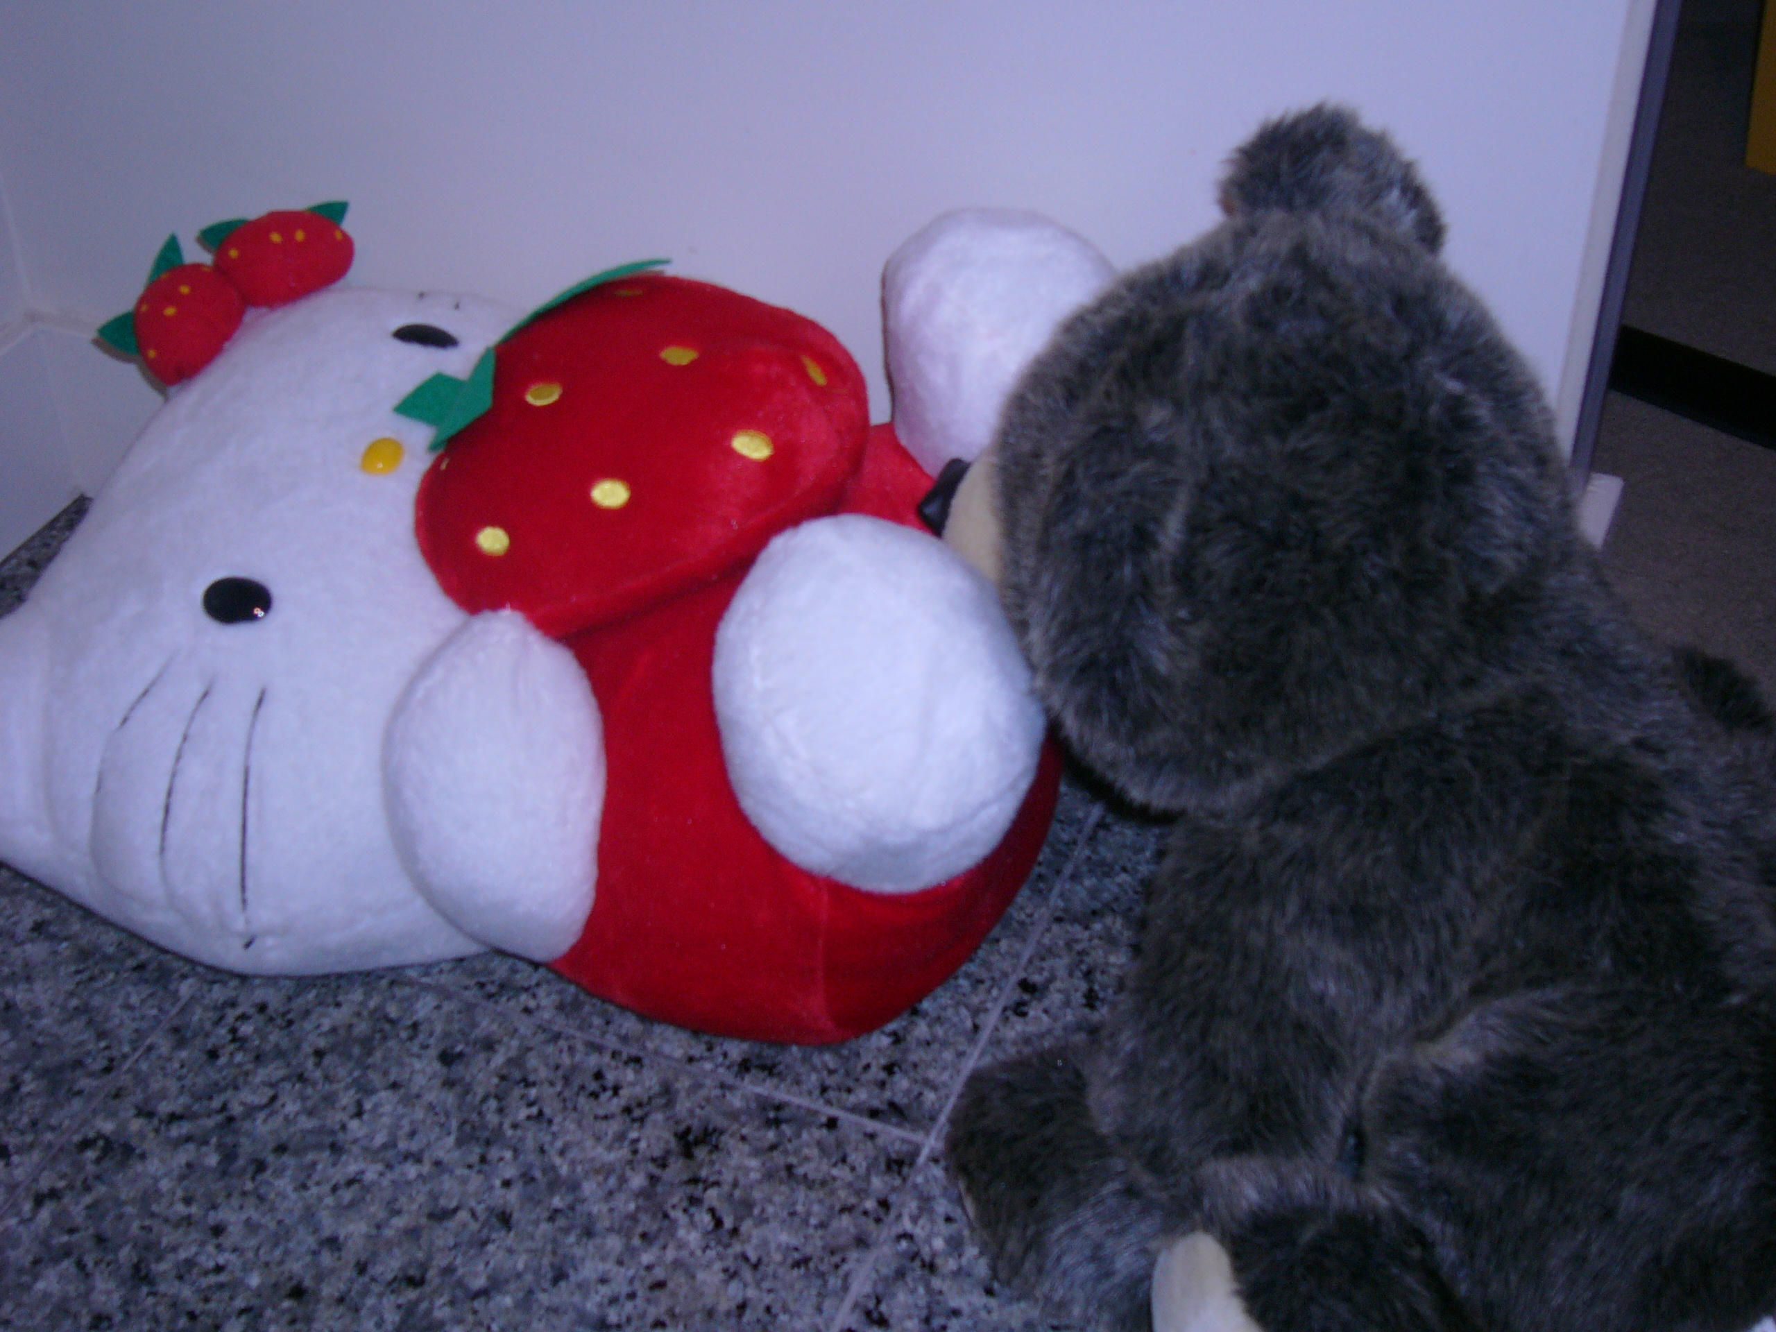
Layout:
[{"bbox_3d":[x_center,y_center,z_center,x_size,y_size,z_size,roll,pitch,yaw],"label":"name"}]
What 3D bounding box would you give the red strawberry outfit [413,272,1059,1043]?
[{"bbox_3d":[-0.050,-0.007,0.887,0.250,0.245,0.245,10,49,15],"label":"red strawberry outfit"}]

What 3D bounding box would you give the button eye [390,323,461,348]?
[{"bbox_3d":[-0.189,-0.135,0.942,0.029,0.009,0.020,10,34,15],"label":"button eye"}]

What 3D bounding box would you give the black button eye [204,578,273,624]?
[{"bbox_3d":[-0.238,-0.024,0.845,0.029,0.009,0.020,4,68,15],"label":"black button eye"}]

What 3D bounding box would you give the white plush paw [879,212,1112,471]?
[{"bbox_3d":[0.046,-0.120,0.871,0.102,0.115,0.098,10,49,15],"label":"white plush paw"}]

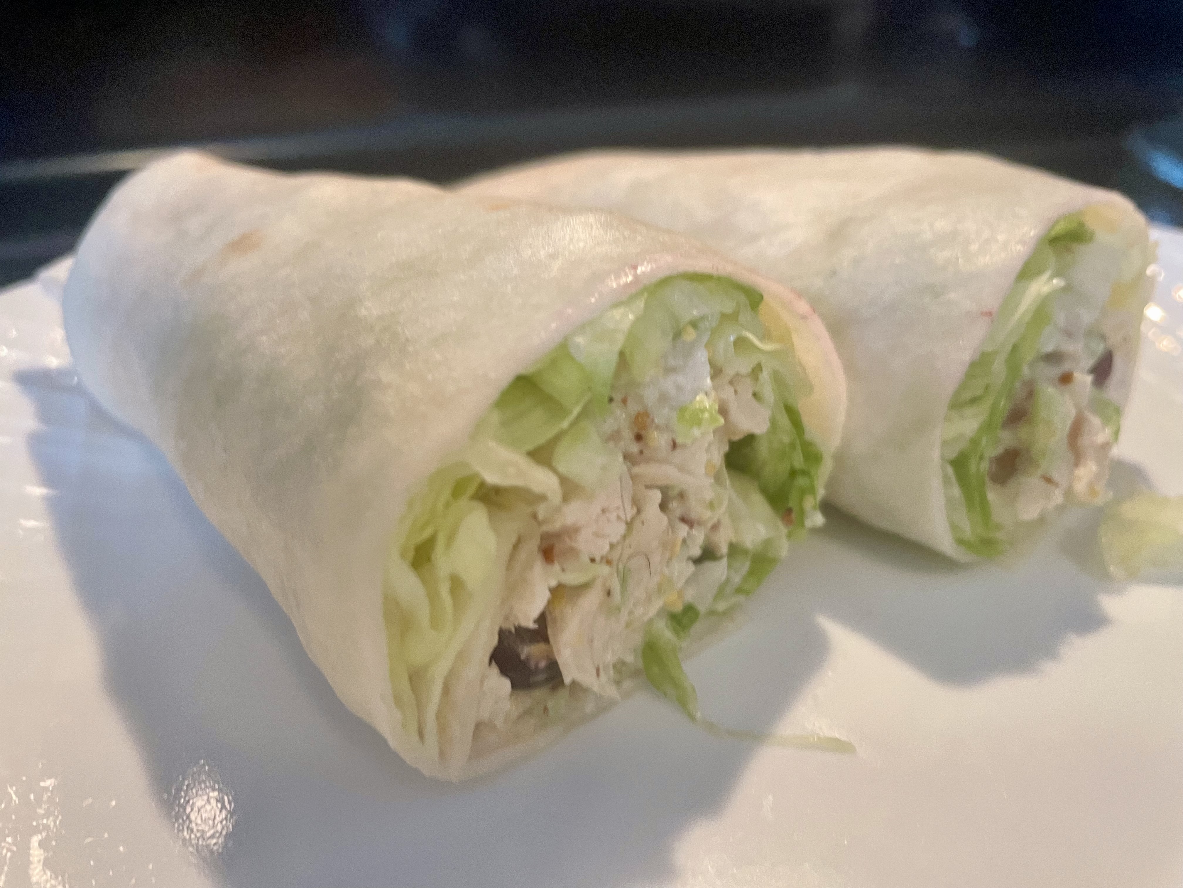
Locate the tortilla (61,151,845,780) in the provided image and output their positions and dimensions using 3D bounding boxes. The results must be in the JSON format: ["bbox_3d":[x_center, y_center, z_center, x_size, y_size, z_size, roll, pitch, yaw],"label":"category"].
[{"bbox_3d":[-0.040,-0.018,0.145,0.073,0.050,0.142,-25,37,-36],"label":"tortilla"}]

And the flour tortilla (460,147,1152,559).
[{"bbox_3d":[0.025,-0.025,0.150,0.067,0.050,0.114,-25,36,-35],"label":"flour tortilla"}]

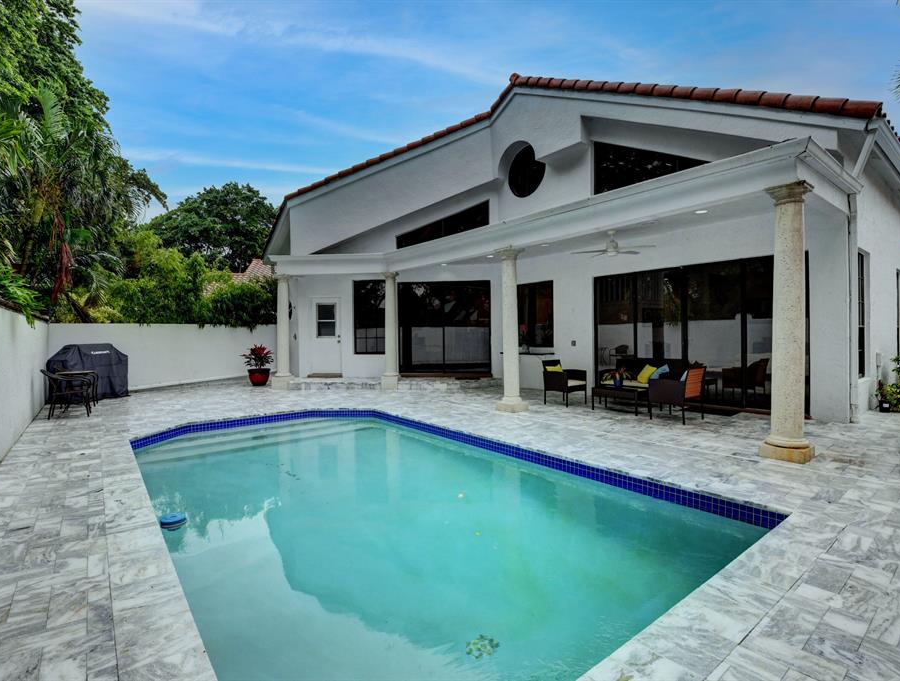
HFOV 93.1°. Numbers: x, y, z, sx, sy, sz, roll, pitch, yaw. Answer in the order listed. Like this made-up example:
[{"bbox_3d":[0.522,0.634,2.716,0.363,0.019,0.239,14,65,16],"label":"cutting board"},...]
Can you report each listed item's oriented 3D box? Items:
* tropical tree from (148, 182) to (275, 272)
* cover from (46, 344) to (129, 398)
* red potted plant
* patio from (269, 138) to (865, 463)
[{"bbox_3d":[-13.811,-4.030,25.000,7.700,10.500,7.300,0,0,0],"label":"tropical tree"},{"bbox_3d":[-7.479,0.655,8.884,0.720,1.130,1.120,0,0,15],"label":"cover"},{"bbox_3d":[-5.261,0.670,11.650,0.860,1.100,0.850,0,0,0],"label":"red potted plant"},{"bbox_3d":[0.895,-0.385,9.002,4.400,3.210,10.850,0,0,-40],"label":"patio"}]

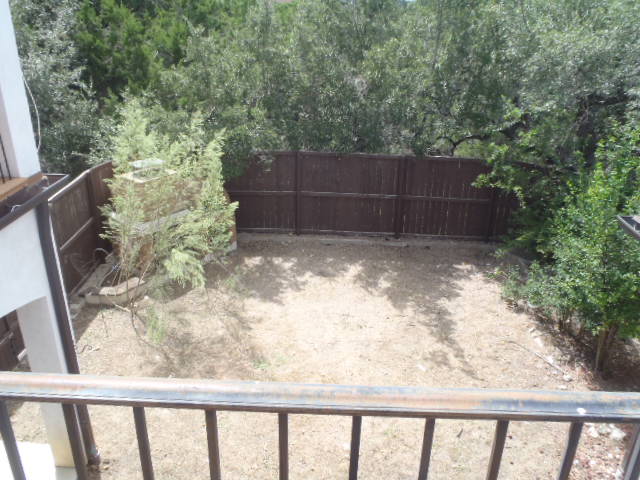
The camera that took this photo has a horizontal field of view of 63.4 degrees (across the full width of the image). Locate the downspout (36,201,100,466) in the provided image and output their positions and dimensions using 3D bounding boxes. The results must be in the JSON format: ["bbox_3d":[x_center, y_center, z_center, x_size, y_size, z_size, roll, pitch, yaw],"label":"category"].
[{"bbox_3d":[-2.434,1.042,5.064,0.100,2.960,0.090,-1,22,-5],"label":"downspout"}]

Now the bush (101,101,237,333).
[{"bbox_3d":[-2.374,-0.304,7.906,2.050,3.300,1.800,1,22,0],"label":"bush"}]

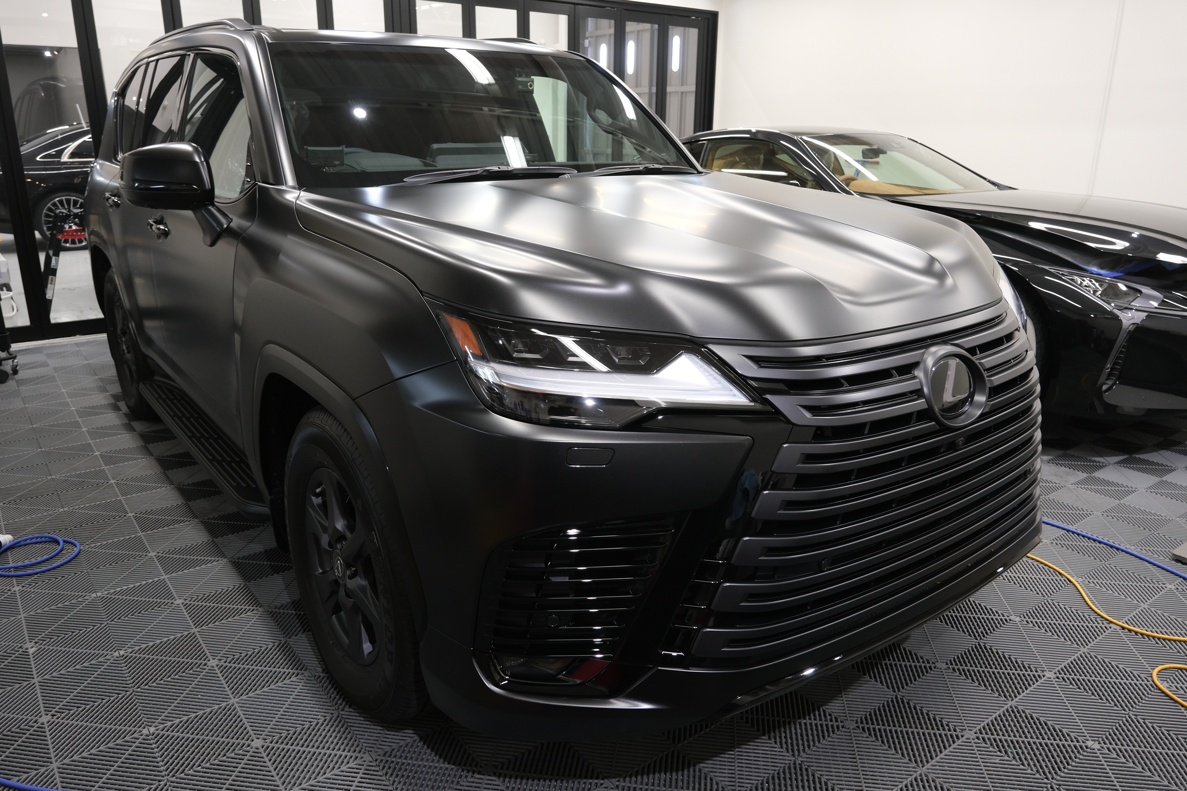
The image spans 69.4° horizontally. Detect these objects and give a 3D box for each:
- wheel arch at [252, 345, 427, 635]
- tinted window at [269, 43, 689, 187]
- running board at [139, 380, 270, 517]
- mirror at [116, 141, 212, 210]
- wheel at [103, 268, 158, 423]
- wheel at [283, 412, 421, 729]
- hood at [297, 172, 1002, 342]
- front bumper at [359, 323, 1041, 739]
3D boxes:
[{"bbox_3d":[-0.588,0.147,1.983,0.150,0.600,1.050,-12,21,-35],"label":"wheel arch"},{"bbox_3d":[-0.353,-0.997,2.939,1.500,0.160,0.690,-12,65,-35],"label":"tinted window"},{"bbox_3d":[-1.424,0.164,3.229,0.220,0.100,1.660,-12,21,-35],"label":"running board"},{"bbox_3d":[-1.206,-0.617,2.413,0.220,0.185,0.150,-12,21,-35],"label":"mirror"},{"bbox_3d":[-2.235,-0.282,4.313,0.270,0.790,0.790,-12,21,-35],"label":"wheel"},{"bbox_3d":[-0.524,0.393,2.136,0.270,0.790,0.790,-12,21,-35],"label":"wheel"},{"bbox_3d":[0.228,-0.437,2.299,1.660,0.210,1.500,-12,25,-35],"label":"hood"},{"bbox_3d":[0.532,0.181,2.062,1.940,0.760,0.670,-12,21,-35],"label":"front bumper"}]

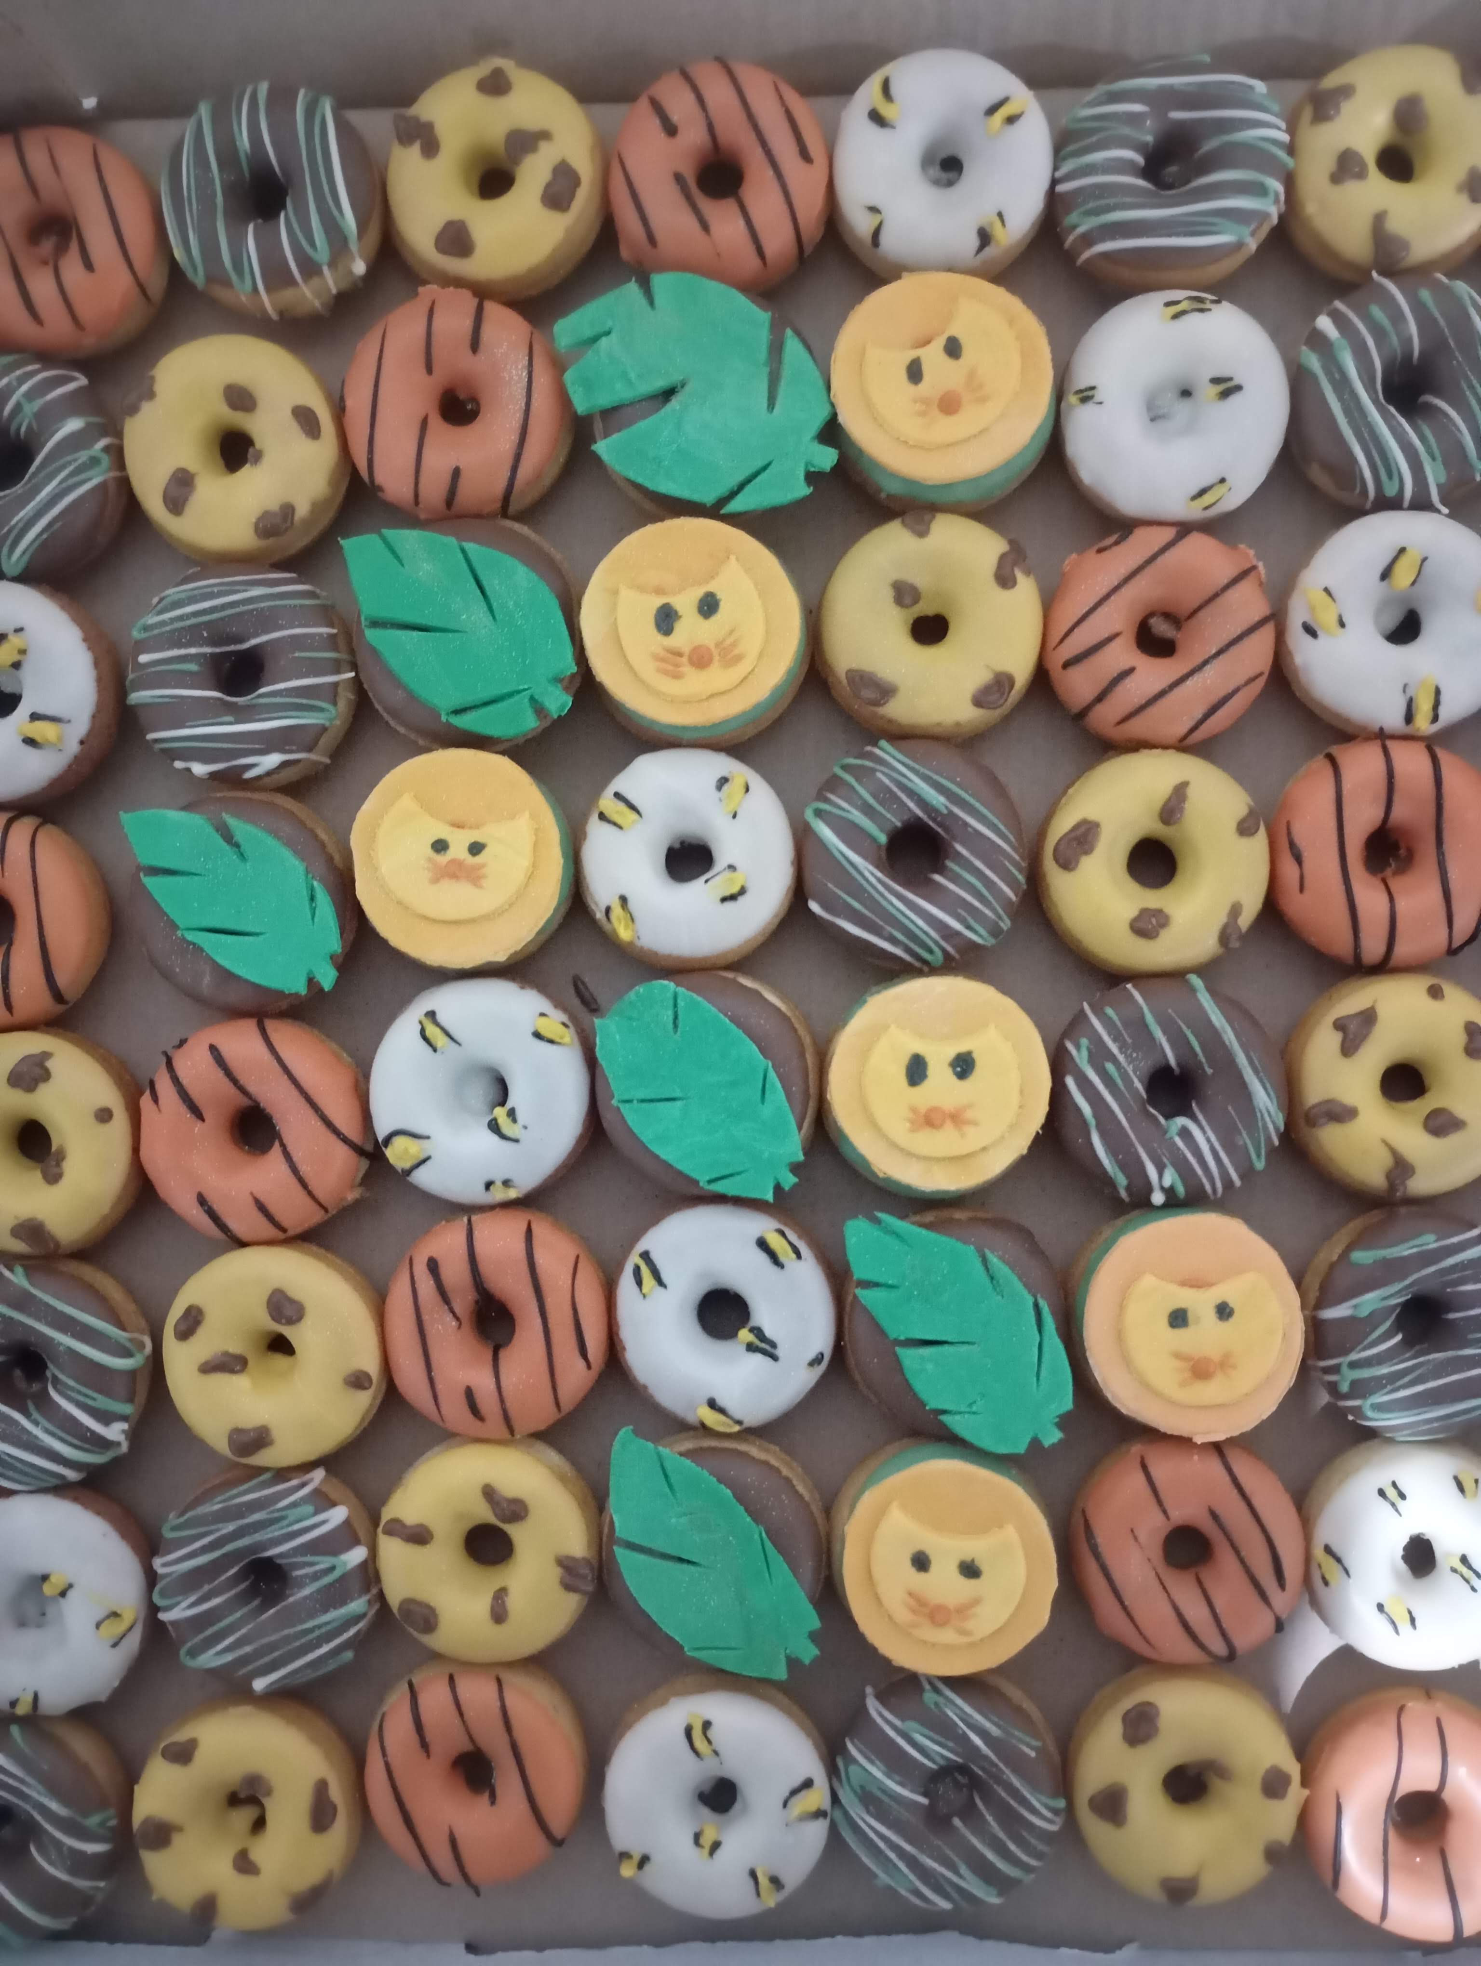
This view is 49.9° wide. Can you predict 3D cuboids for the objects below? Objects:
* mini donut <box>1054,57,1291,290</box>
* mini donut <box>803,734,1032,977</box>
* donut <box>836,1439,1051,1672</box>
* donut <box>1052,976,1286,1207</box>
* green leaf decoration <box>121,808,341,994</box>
[{"bbox_3d":[0.103,-0.193,0.379,0.054,0.025,0.054,0,90,3],"label":"mini donut"},{"bbox_3d":[0.045,-0.034,0.413,0.058,0.026,0.058,0,88,1],"label":"mini donut"},{"bbox_3d":[0.051,0.144,0.405,0.056,0.029,0.056,0,88,1],"label":"donut"},{"bbox_3d":[0.102,0.026,0.378,0.054,0.025,0.054,0,90,3],"label":"donut"},{"bbox_3d":[-0.114,-0.021,0.358,0.063,0.005,0.030,36,89,5],"label":"green leaf decoration"}]

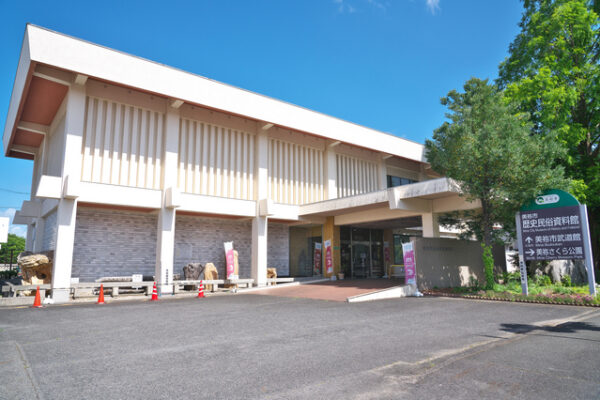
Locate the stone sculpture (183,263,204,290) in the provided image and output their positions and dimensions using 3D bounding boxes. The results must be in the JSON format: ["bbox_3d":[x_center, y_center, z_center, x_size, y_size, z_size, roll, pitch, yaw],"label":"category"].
[{"bbox_3d":[-4.872,3.500,18.300,0.950,1.250,0.580,7,-12,-38],"label":"stone sculpture"}]

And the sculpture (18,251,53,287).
[{"bbox_3d":[-10.032,2.641,15.200,1.250,1.450,0.900,7,-12,-38],"label":"sculpture"}]

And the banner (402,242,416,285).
[{"bbox_3d":[4.717,2.730,17.200,0.600,1.850,0.120,-9,-13,39],"label":"banner"}]

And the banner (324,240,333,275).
[{"bbox_3d":[1.613,3.192,22.400,0.570,1.800,0.100,4,-11,-28],"label":"banner"}]

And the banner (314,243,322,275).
[{"bbox_3d":[1.002,3.349,22.900,0.600,1.800,0.100,3,-10,-20],"label":"banner"}]

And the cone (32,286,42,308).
[{"bbox_3d":[-8.656,3.204,13.200,0.370,0.700,0.370,7,-12,-38],"label":"cone"}]

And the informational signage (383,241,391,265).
[{"bbox_3d":[5.406,3.344,25.000,0.550,1.600,0.100,6,-12,-35],"label":"informational signage"}]

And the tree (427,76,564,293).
[{"bbox_3d":[8.602,-0.594,17.600,5.800,9.000,5.500,7,-12,-38],"label":"tree"}]

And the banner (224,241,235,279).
[{"bbox_3d":[-3.323,2.811,18.800,0.600,1.800,0.120,-1,-10,0],"label":"banner"}]

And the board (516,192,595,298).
[{"bbox_3d":[9.152,1.509,14.300,0.200,3.750,2.250,8,-13,-40],"label":"board"}]

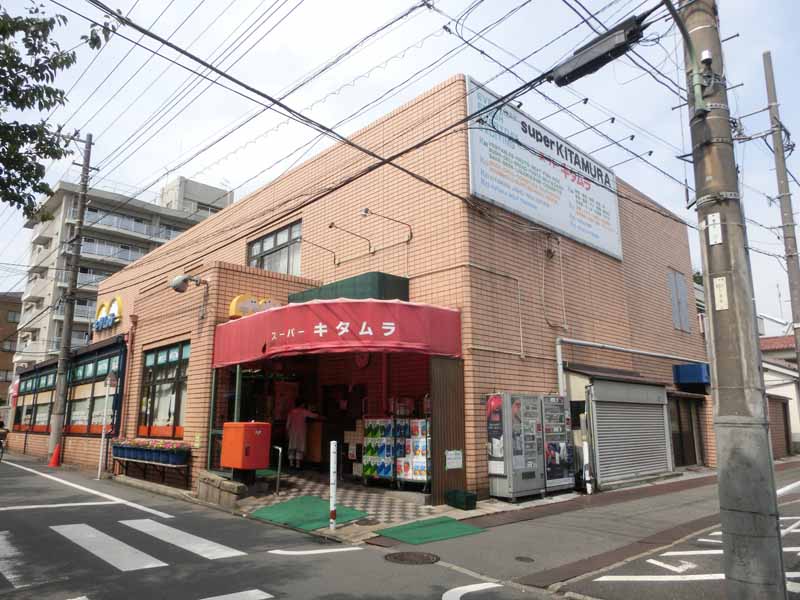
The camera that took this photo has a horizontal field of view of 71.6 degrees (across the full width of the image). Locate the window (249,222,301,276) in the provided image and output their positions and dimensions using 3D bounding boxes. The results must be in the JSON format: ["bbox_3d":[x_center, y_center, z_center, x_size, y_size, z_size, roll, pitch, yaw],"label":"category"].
[{"bbox_3d":[-3.733,-1.182,16.279,0.180,1.750,3.100,11,-17,-42],"label":"window"}]

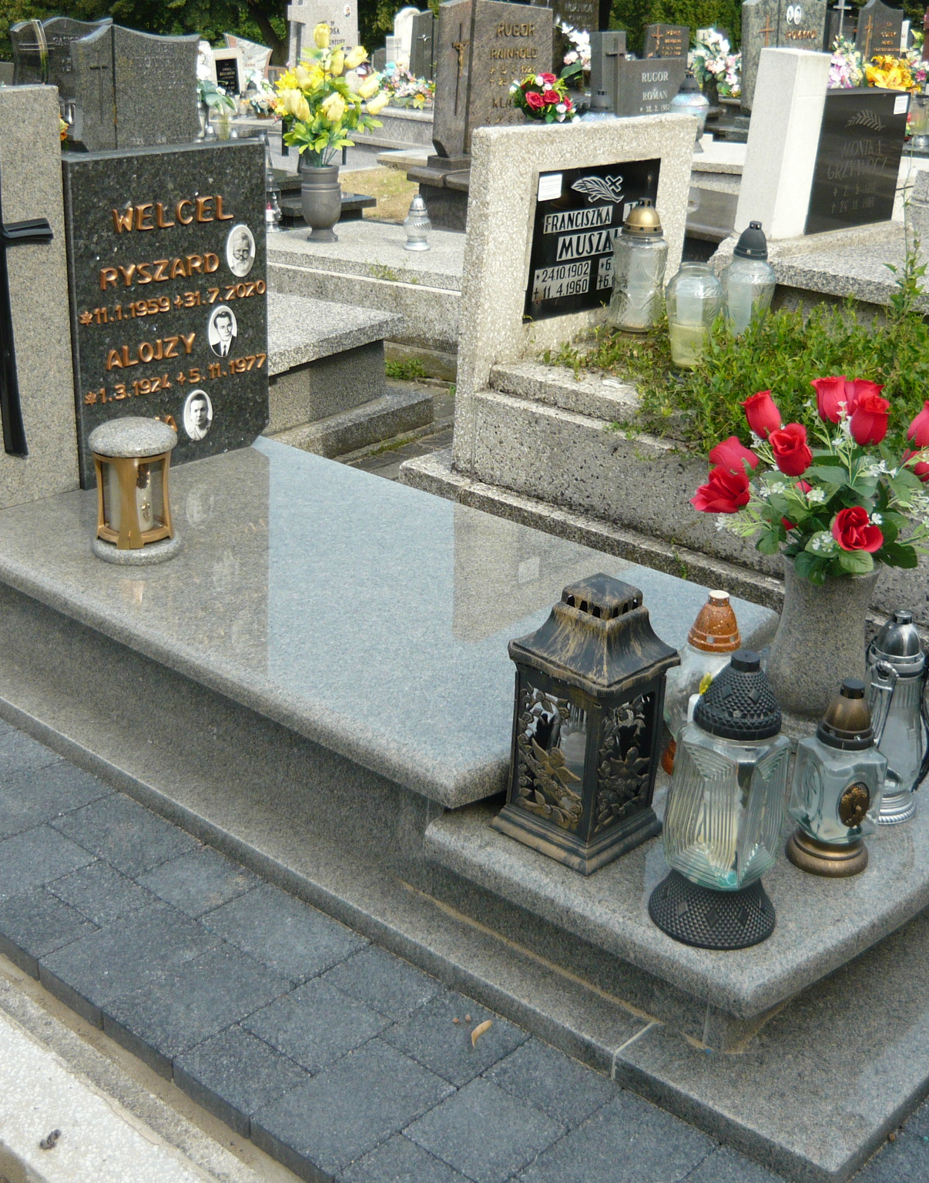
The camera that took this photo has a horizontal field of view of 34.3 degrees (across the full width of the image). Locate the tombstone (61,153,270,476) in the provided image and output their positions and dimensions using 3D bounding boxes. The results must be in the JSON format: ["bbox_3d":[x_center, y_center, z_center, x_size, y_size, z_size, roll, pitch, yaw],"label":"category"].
[{"bbox_3d":[-0.653,-0.611,3.294,0.080,0.690,0.520,20,29,38],"label":"tombstone"}]

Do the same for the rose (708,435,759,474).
[{"bbox_3d":[0.463,-0.232,2.586,0.077,0.071,0.071,38,23,33],"label":"rose"}]

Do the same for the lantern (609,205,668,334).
[{"bbox_3d":[0.494,-0.923,4.254,0.156,0.350,0.156,2,23,-1],"label":"lantern"}]

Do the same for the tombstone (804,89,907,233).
[{"bbox_3d":[1.417,-1.613,5.622,0.128,0.480,0.665,21,29,37],"label":"tombstone"}]

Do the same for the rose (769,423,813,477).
[{"bbox_3d":[0.512,-0.222,2.360,0.067,0.075,0.067,-5,39,16],"label":"rose"}]

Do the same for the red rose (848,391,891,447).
[{"bbox_3d":[0.628,-0.267,2.330,0.065,0.075,0.065,10,34,13],"label":"red rose"}]

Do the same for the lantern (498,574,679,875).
[{"bbox_3d":[0.178,0.176,2.188,0.182,0.391,0.182,21,29,37],"label":"lantern"}]

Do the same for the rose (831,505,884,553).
[{"bbox_3d":[0.649,-0.103,2.481,0.084,0.071,0.077,9,24,13],"label":"rose"}]

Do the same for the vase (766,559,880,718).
[{"bbox_3d":[0.648,0.071,2.722,0.181,0.268,0.181,9,24,13],"label":"vase"}]

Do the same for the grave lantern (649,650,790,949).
[{"bbox_3d":[0.352,0.260,2.012,0.175,0.388,0.175,-18,31,-40],"label":"grave lantern"}]

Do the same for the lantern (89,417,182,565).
[{"bbox_3d":[-0.626,-0.200,2.855,0.165,0.261,0.165,1,22,0],"label":"lantern"}]

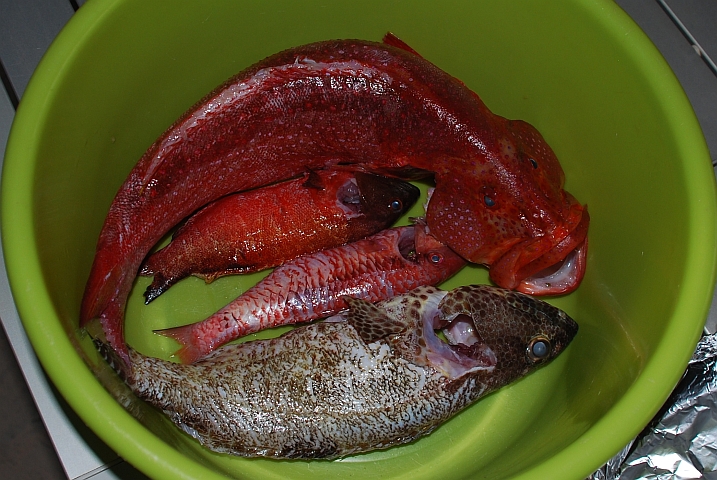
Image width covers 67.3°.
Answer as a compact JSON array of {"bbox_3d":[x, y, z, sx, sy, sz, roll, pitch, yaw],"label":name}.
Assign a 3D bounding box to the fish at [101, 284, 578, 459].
[{"bbox_3d":[-0.005,0.099,0.406,0.362,0.060,0.118,-5,69,-5],"label":"fish"}]

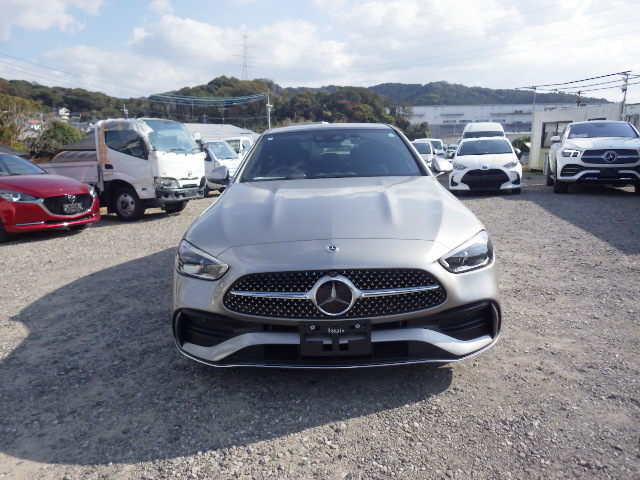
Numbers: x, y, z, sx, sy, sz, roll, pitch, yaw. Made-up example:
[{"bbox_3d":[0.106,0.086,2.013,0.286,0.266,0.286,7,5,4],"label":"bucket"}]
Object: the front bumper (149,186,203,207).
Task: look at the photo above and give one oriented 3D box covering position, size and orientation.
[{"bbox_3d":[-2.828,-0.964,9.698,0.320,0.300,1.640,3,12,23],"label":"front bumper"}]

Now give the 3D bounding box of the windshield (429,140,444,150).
[{"bbox_3d":[6.300,-5.316,26.000,1.350,0.500,0.420,0,11,8],"label":"windshield"}]

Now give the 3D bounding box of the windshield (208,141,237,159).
[{"bbox_3d":[-2.968,-2.711,14.000,0.420,0.520,1.300,2,12,20],"label":"windshield"}]

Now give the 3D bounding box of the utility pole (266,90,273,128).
[{"bbox_3d":[-7.557,-18.098,70.000,0.800,10.000,0.500,-2,11,0],"label":"utility pole"}]

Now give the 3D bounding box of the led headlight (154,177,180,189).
[{"bbox_3d":[-3.065,-1.137,9.155,0.260,0.240,0.500,3,12,23],"label":"led headlight"}]

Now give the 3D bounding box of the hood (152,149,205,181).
[{"bbox_3d":[-2.874,-1.559,9.595,0.320,0.530,1.520,3,12,23],"label":"hood"}]

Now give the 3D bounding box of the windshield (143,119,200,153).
[{"bbox_3d":[-3.015,-2.115,9.543,0.450,0.650,1.480,3,12,23],"label":"windshield"}]

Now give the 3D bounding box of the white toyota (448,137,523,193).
[{"bbox_3d":[4.575,-2.126,12.893,1.695,1.500,3.940,2,12,18],"label":"white toyota"}]

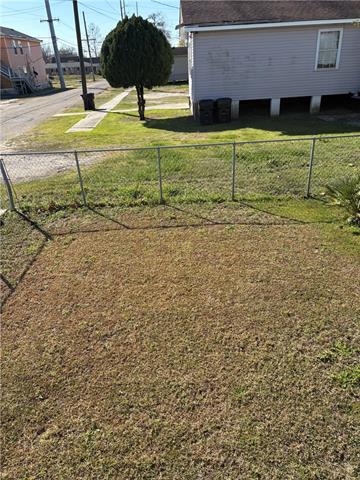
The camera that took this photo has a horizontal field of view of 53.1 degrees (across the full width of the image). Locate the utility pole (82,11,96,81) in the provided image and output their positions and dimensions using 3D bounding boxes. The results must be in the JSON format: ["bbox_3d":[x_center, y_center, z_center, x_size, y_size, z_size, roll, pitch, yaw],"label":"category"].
[{"bbox_3d":[-15.291,-32.649,61.171,0.320,10.400,0.320,-4,27,-2],"label":"utility pole"}]

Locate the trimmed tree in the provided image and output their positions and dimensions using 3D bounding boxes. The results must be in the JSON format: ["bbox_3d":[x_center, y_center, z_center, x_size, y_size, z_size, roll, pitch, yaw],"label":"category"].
[{"bbox_3d":[-2.156,-8.771,18.552,3.650,5.000,3.650,-4,27,-2],"label":"trimmed tree"}]

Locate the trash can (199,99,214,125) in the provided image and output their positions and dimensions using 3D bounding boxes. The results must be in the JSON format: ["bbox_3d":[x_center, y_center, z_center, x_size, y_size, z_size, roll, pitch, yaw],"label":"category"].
[{"bbox_3d":[1.243,-6.155,17.301,0.660,1.090,0.780,-4,27,-2],"label":"trash can"}]

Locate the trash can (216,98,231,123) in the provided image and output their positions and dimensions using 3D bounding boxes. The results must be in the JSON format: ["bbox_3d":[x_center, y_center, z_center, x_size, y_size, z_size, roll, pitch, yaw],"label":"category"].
[{"bbox_3d":[2.054,-6.299,17.497,0.660,1.090,0.780,-4,27,-2],"label":"trash can"}]

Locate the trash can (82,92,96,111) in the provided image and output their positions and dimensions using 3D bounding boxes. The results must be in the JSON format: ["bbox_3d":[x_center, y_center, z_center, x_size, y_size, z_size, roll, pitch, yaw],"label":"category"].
[{"bbox_3d":[-6.306,-9.676,25.224,0.800,1.090,0.670,-4,27,-2],"label":"trash can"}]

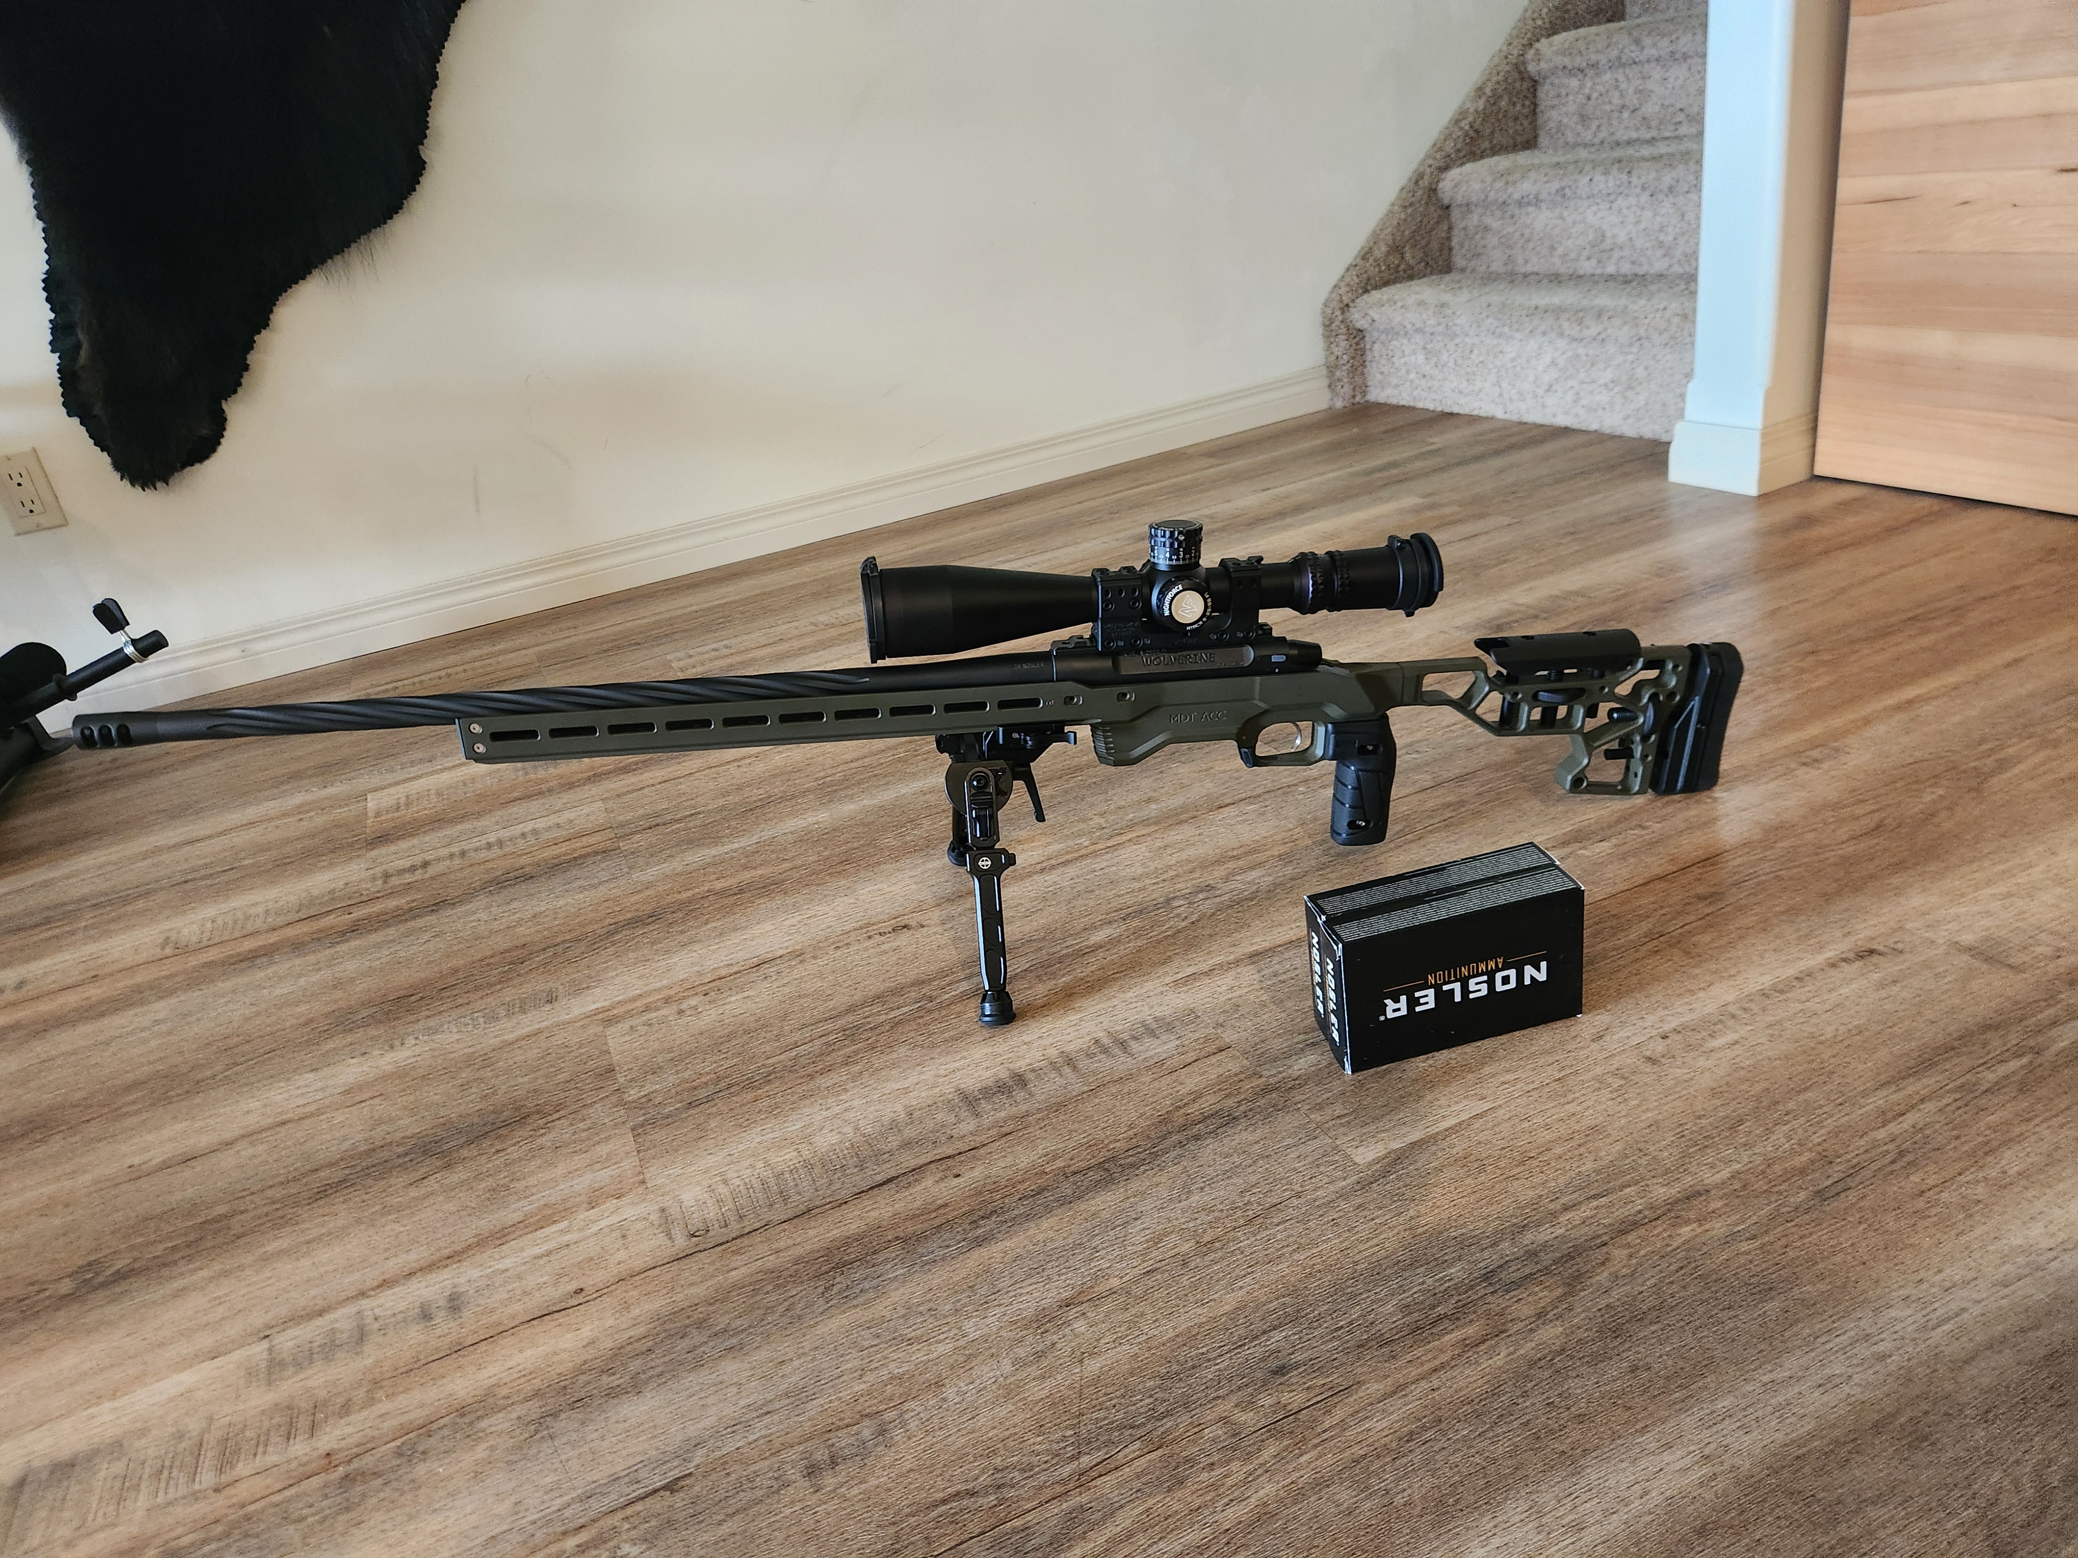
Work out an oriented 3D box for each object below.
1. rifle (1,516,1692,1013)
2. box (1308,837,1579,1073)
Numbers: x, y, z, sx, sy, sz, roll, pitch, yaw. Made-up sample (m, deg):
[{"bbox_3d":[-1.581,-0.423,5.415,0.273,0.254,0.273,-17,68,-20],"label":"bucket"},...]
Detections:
[{"bbox_3d":[-0.044,-0.024,1.065,1.262,0.327,0.282,-6,24,-7],"label":"rifle"},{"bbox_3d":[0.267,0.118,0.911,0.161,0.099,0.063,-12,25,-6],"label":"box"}]

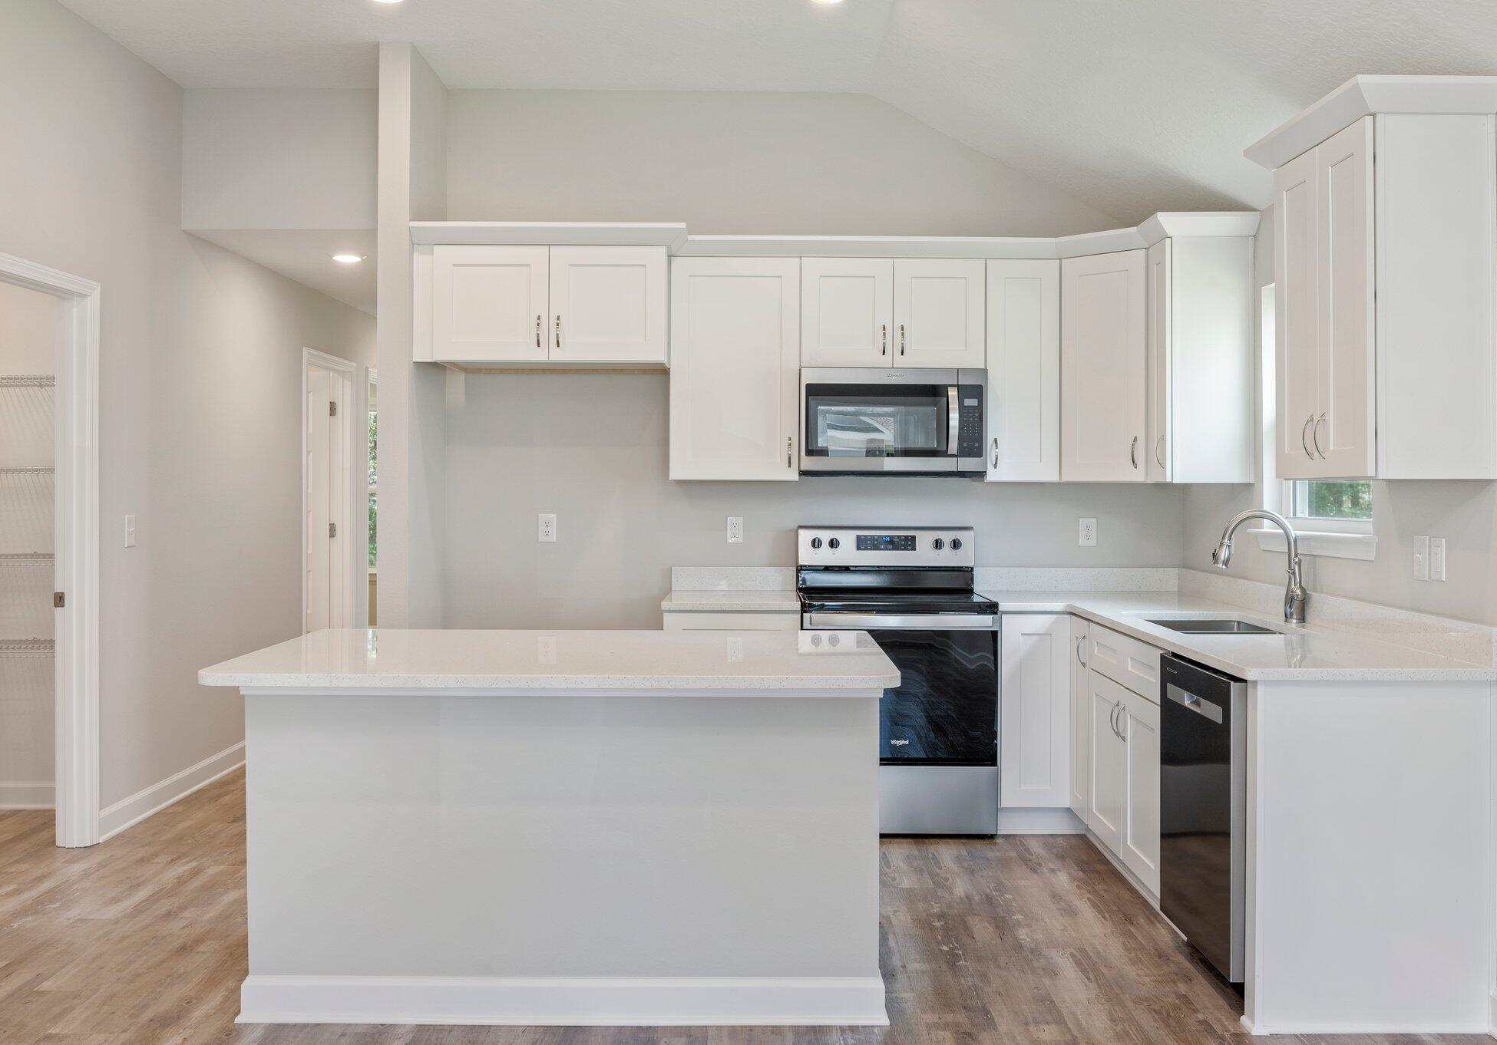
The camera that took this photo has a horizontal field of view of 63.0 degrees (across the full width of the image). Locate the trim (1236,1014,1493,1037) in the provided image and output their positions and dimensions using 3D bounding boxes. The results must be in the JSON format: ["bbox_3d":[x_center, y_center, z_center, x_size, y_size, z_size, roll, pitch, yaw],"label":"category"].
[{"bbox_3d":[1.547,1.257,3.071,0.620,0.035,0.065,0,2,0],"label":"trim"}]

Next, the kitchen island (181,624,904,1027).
[{"bbox_3d":[-0.475,0.803,3.371,1.687,0.917,0.879,0,2,0],"label":"kitchen island"}]

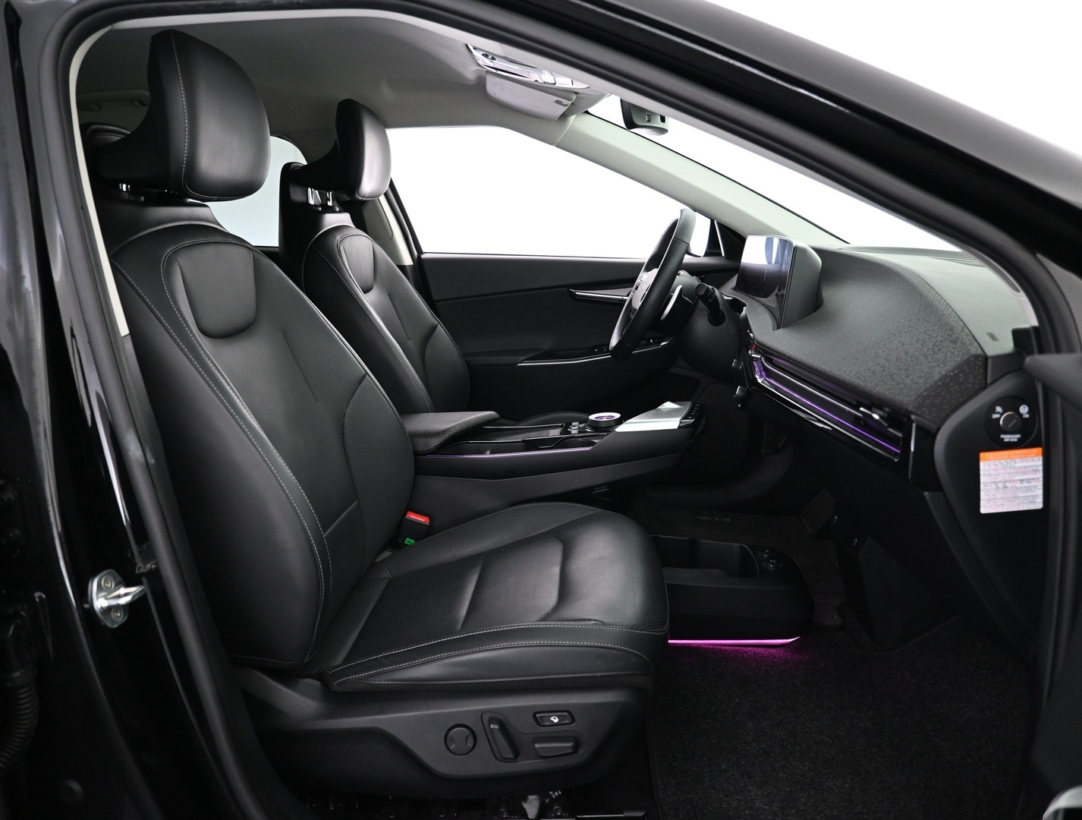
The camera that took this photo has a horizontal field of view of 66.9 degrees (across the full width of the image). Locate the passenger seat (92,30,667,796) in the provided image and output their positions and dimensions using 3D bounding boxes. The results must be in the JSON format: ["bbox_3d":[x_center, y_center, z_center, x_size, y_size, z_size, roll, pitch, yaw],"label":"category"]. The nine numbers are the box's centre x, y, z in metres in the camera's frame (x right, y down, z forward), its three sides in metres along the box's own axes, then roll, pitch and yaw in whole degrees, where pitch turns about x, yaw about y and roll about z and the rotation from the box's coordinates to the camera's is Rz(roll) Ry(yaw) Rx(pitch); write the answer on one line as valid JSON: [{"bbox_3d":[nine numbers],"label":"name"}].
[{"bbox_3d":[-0.236,-0.035,1.156,0.808,0.943,0.555,1,13,3],"label":"passenger seat"}]

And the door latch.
[{"bbox_3d":[-0.404,0.179,0.780,0.037,0.055,0.042,4,14,17],"label":"door latch"}]

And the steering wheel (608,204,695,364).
[{"bbox_3d":[0.270,-0.269,1.845,0.095,0.365,0.368,27,14,-3],"label":"steering wheel"}]

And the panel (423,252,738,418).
[{"bbox_3d":[0.135,-0.155,2.202,0.919,0.530,0.121,1,13,3],"label":"panel"}]

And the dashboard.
[{"bbox_3d":[0.634,-0.096,1.478,0.505,0.409,1.414,1,13,3],"label":"dashboard"}]

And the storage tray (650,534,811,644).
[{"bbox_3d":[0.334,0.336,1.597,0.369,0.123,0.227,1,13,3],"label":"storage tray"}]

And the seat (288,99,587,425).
[{"bbox_3d":[-0.173,-0.213,1.884,0.803,0.951,0.555,1,13,3],"label":"seat"}]

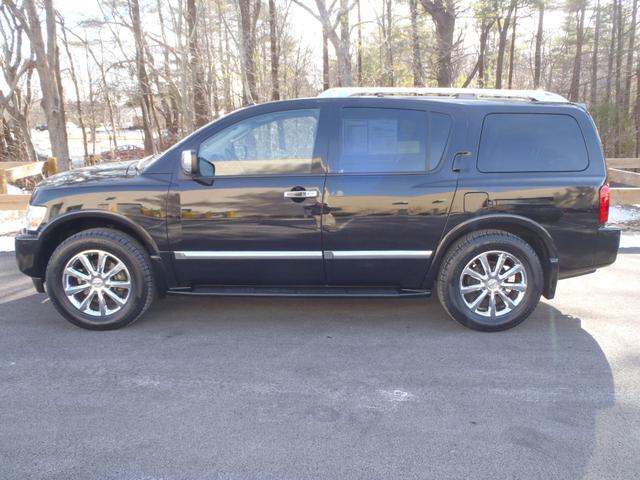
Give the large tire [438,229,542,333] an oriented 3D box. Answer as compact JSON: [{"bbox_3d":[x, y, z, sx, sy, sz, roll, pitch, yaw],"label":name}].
[{"bbox_3d":[1.370,0.306,4.197,0.825,0.825,0.275,0,10,0],"label":"large tire"}]

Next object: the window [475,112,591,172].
[{"bbox_3d":[1.660,-0.759,4.024,0.860,0.475,0.060,0,-3,0],"label":"window"}]

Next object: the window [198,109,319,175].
[{"bbox_3d":[-0.475,-0.762,4.003,0.930,0.515,0.060,0,-3,0],"label":"window"}]

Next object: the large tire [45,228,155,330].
[{"bbox_3d":[-1.760,0.306,4.197,0.825,0.825,0.275,0,10,0],"label":"large tire"}]

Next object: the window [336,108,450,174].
[{"bbox_3d":[0.570,-0.769,4.002,0.885,0.500,0.060,0,-3,0],"label":"window"}]

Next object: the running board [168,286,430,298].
[{"bbox_3d":[-0.165,0.414,4.170,2.100,0.070,0.200,0,10,0],"label":"running board"}]

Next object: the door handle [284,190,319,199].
[{"bbox_3d":[-0.142,-0.348,3.965,0.260,0.060,0.055,0,10,0],"label":"door handle"}]

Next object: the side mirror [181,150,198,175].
[{"bbox_3d":[-0.925,-0.565,3.810,0.160,0.200,0.250,0,10,0],"label":"side mirror"}]

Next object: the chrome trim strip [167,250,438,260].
[{"bbox_3d":[-0.128,0.118,4.042,2.010,0.065,0.030,0,10,0],"label":"chrome trim strip"}]

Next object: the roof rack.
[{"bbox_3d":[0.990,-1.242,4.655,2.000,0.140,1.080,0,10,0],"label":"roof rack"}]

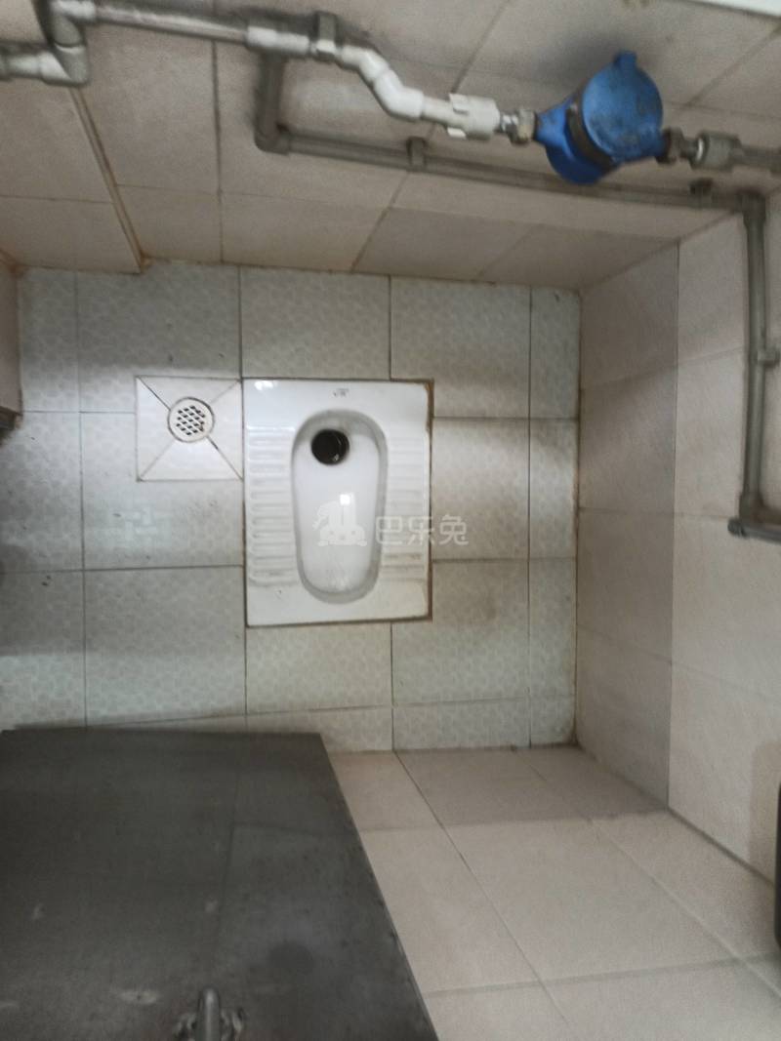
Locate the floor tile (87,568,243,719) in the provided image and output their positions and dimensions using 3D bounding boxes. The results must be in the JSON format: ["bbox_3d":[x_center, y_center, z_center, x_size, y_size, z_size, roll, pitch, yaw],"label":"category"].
[{"bbox_3d":[-0.431,0.239,1.450,0.299,0.010,0.298,-1,93,-12],"label":"floor tile"}]

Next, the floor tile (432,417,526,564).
[{"bbox_3d":[0.191,-0.063,1.593,0.218,0.010,0.301,0,92,-12],"label":"floor tile"}]

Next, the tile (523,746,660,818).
[{"bbox_3d":[0.369,0.498,1.468,0.151,0.352,0.010,0,92,-12],"label":"tile"}]

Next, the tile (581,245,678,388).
[{"bbox_3d":[0.469,-0.398,1.505,0.010,0.372,0.230,-1,93,-12],"label":"tile"}]

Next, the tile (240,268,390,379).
[{"bbox_3d":[-0.144,-0.384,1.480,0.293,0.010,0.209,-1,93,-12],"label":"tile"}]

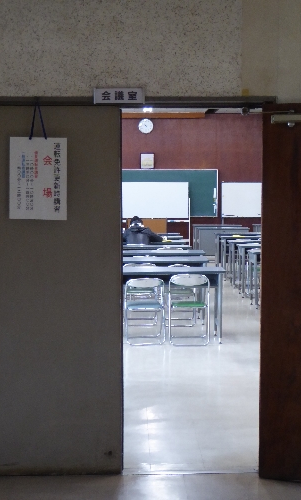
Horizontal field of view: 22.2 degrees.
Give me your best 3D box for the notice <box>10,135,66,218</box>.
[{"bbox_3d":[-0.586,-0.373,4.021,0.296,0.432,0.010,0,5,-1],"label":"notice"}]

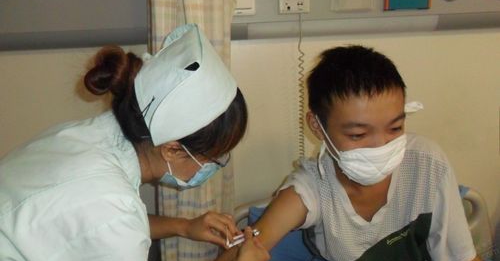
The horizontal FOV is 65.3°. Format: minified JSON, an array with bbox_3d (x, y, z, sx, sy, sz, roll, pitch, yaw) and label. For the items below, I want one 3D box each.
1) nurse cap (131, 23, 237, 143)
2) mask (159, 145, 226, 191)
[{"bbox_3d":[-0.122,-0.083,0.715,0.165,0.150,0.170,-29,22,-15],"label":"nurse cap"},{"bbox_3d":[-0.112,0.062,0.735,0.100,0.072,0.120,-52,29,-8],"label":"mask"}]

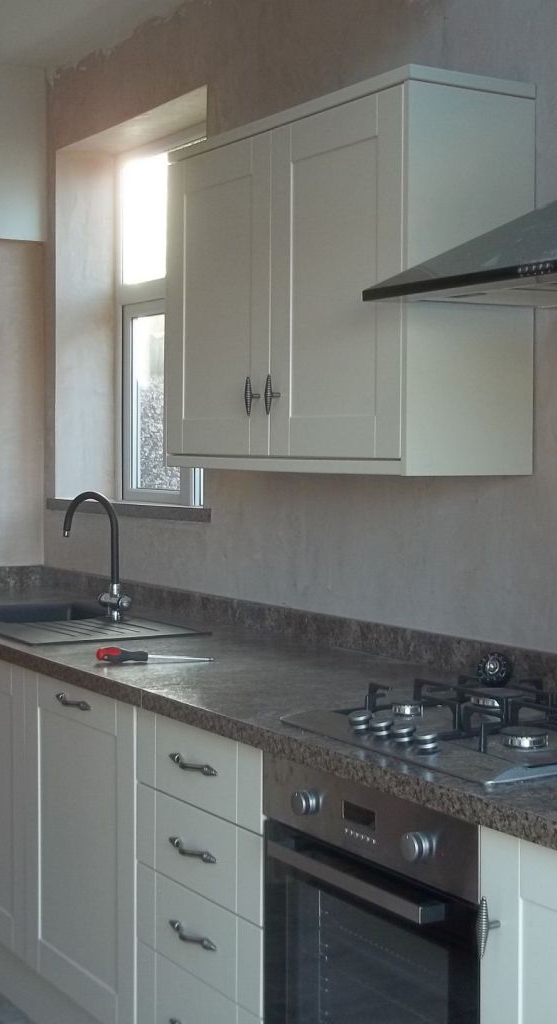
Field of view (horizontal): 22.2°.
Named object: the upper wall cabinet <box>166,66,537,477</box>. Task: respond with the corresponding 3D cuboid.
[{"bbox_3d":[0.123,-0.484,3.222,0.321,0.787,0.990,-1,3,-32],"label":"upper wall cabinet"}]

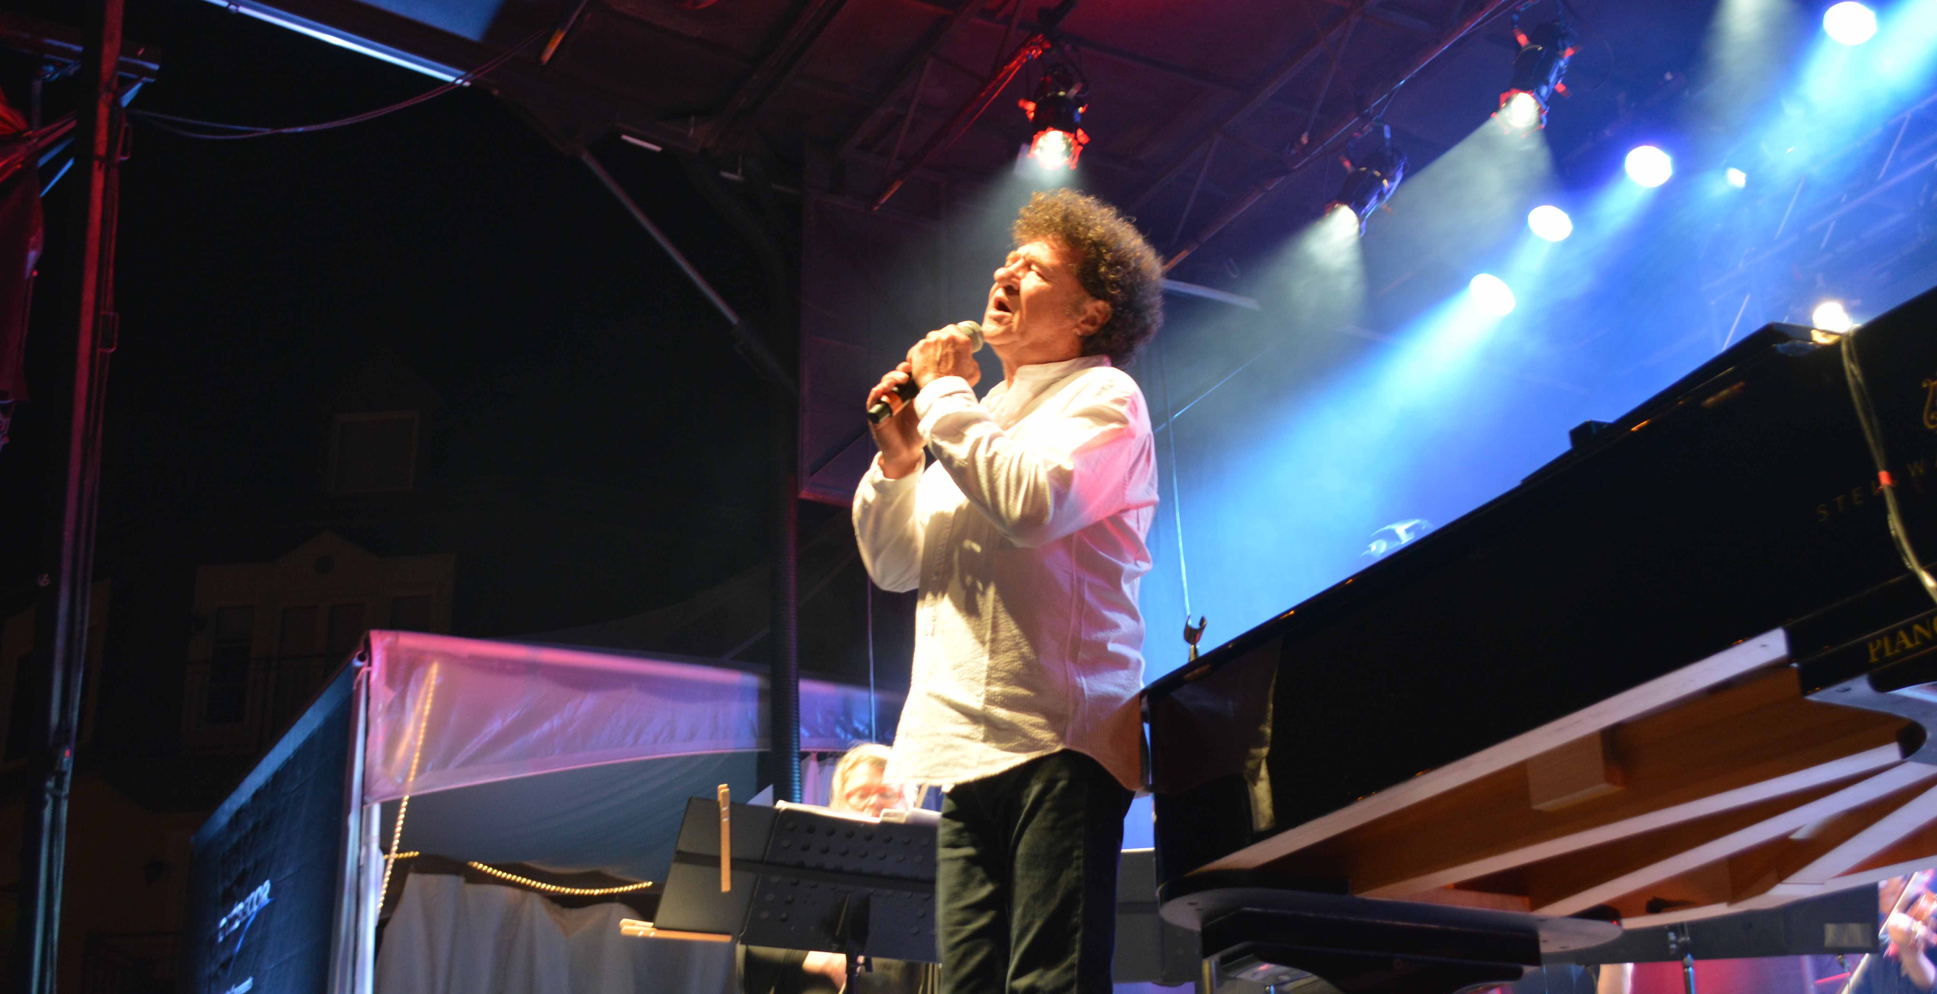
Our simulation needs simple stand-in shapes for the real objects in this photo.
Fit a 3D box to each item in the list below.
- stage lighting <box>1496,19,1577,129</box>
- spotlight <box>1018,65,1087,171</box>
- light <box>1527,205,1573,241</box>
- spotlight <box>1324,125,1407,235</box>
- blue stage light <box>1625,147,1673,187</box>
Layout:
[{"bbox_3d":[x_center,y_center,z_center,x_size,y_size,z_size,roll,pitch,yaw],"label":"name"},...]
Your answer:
[{"bbox_3d":[2.056,-1.527,8.750,0.280,0.540,0.280,-14,-59,35],"label":"stage lighting"},{"bbox_3d":[0.311,-1.400,8.950,0.270,0.540,0.280,-4,-51,8],"label":"spotlight"},{"bbox_3d":[2.535,-1.248,10.414,0.215,0.250,0.215,-19,-61,45],"label":"light"},{"bbox_3d":[1.558,-1.247,9.450,0.280,0.300,0.540,-18,21,43],"label":"spotlight"},{"bbox_3d":[2.822,-1.426,9.969,0.215,0.250,0.215,-15,-57,39],"label":"blue stage light"}]

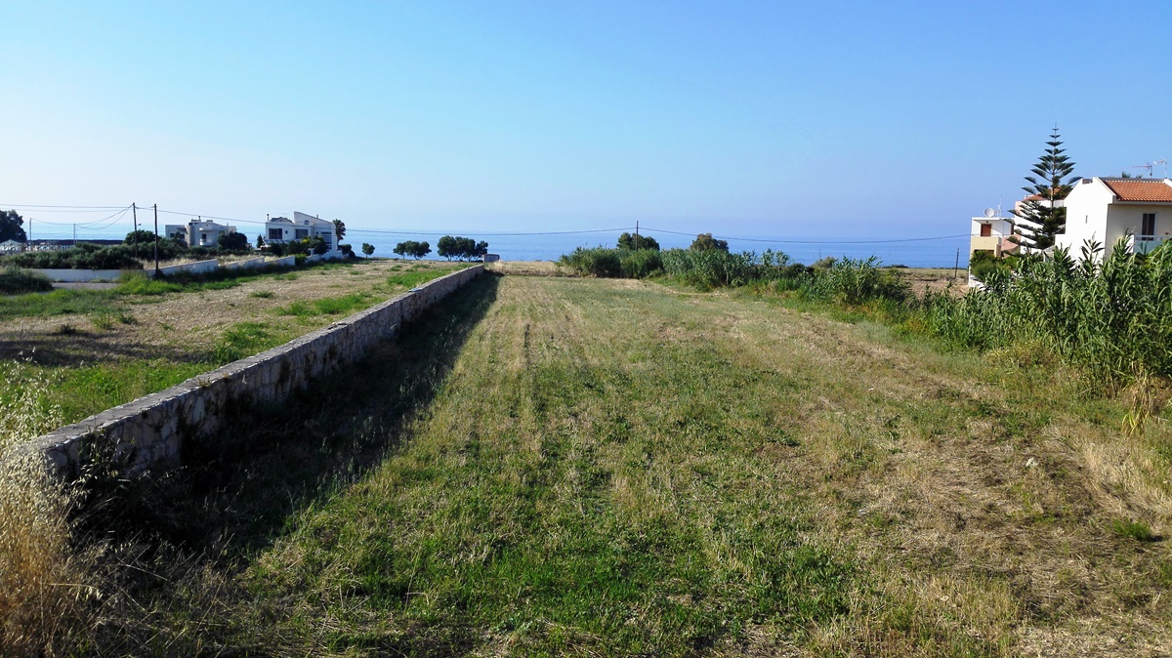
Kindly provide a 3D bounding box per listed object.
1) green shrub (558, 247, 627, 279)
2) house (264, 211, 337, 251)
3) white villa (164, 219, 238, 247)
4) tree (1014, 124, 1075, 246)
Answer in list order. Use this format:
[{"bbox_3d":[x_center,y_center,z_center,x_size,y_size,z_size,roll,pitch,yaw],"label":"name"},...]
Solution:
[{"bbox_3d":[0.555,-7.211,94.184,6.800,3.330,5.000,1,6,0],"label":"green shrub"},{"bbox_3d":[-56.357,-19.107,172.432,13.200,7.800,10.500,-1,7,-19],"label":"house"},{"bbox_3d":[-83.997,-20.672,190.347,14.800,6.270,10.500,-2,7,-23],"label":"white villa"},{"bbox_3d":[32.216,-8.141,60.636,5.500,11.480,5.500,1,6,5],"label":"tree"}]

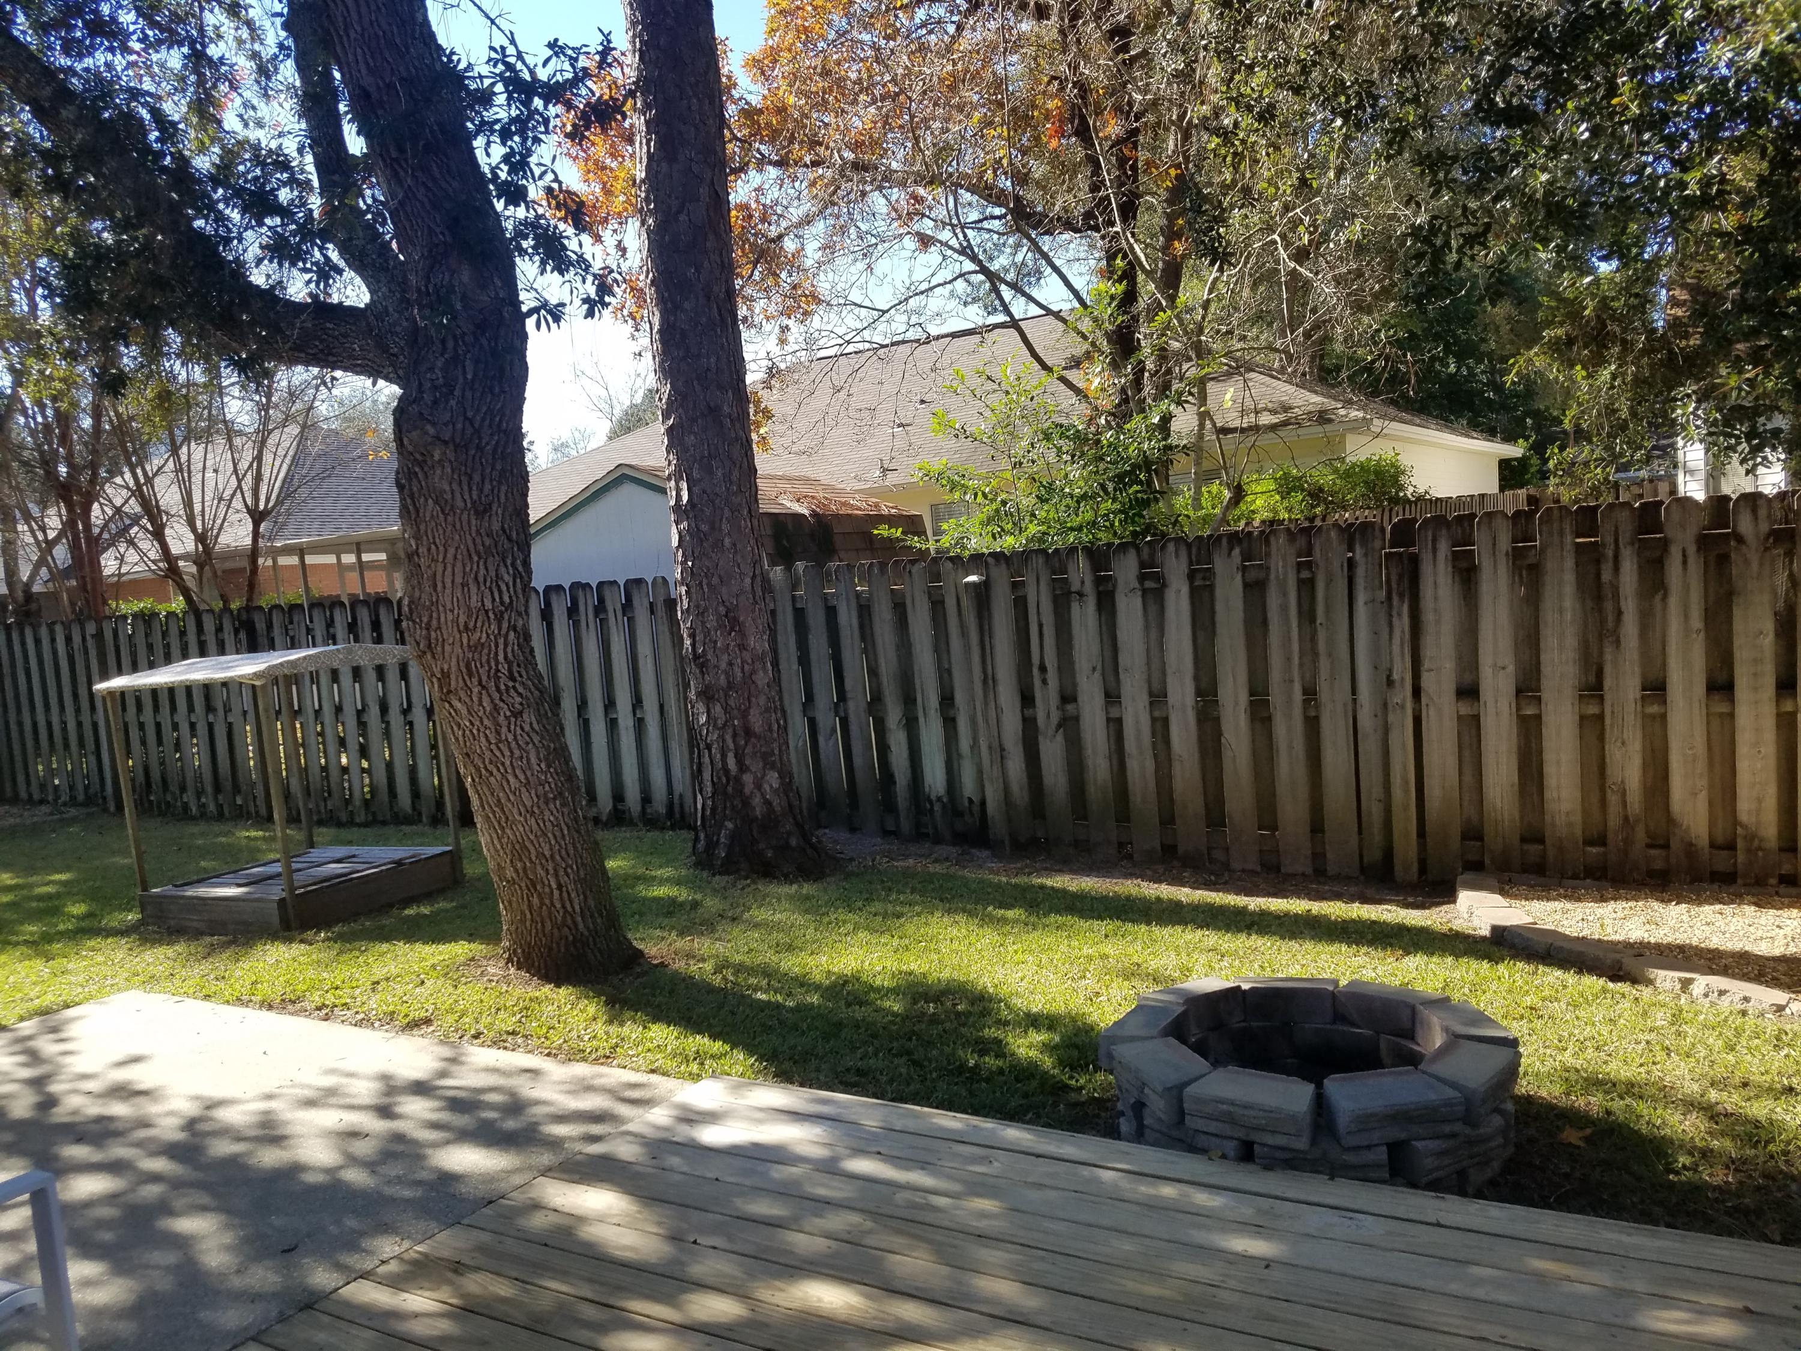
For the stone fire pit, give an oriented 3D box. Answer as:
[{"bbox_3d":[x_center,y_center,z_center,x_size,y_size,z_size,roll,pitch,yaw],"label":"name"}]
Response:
[{"bbox_3d":[1.134,1.150,3.788,1.097,0.300,1.097,-5,4,0],"label":"stone fire pit"}]

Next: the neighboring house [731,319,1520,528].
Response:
[{"bbox_3d":[0.986,-3.171,23.550,16.600,5.558,11.436,-2,5,32],"label":"neighboring house"}]

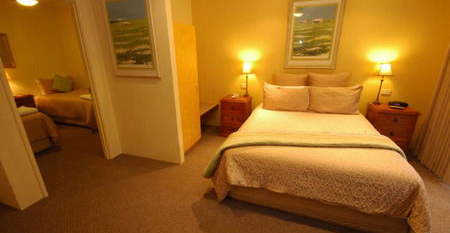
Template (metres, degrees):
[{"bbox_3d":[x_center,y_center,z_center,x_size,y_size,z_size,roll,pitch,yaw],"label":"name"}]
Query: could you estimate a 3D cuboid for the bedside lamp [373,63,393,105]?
[{"bbox_3d":[2.243,-0.461,2.696,0.200,0.615,0.200,5,19,19],"label":"bedside lamp"}]

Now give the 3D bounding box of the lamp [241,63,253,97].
[{"bbox_3d":[0.389,-0.640,3.334,0.200,0.629,0.200,5,19,19],"label":"lamp"}]

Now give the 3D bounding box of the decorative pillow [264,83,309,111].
[{"bbox_3d":[0.975,-0.312,3.077,0.686,0.458,0.165,5,1,19],"label":"decorative pillow"}]

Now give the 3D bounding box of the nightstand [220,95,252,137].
[{"bbox_3d":[0.209,0.011,3.500,0.486,0.708,0.429,5,19,19],"label":"nightstand"}]

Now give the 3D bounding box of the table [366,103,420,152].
[{"bbox_3d":[2.379,0.213,2.768,0.479,0.708,0.429,5,19,19],"label":"table"}]

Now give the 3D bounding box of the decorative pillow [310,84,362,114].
[{"bbox_3d":[1.621,-0.257,2.852,0.701,0.458,0.165,5,1,19],"label":"decorative pillow"}]

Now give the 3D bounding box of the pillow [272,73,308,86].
[{"bbox_3d":[1.065,-0.406,3.156,0.586,0.572,0.157,5,9,19],"label":"pillow"}]

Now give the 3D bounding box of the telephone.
[{"bbox_3d":[2.459,-0.157,2.666,0.214,0.071,0.186,5,19,19],"label":"telephone"}]

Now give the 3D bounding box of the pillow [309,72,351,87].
[{"bbox_3d":[1.603,-0.361,2.969,0.586,0.572,0.157,5,9,19],"label":"pillow"}]

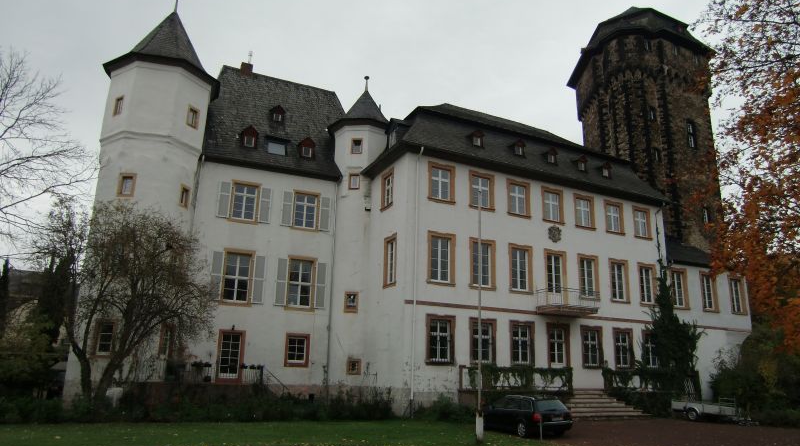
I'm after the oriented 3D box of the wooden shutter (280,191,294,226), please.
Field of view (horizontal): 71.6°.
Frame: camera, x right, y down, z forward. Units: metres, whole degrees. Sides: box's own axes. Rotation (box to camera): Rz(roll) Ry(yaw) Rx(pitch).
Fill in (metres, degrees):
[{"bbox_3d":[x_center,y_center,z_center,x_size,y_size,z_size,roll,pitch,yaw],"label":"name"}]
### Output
[{"bbox_3d":[-6.985,-0.893,34.517,0.674,2.262,0.080,8,-16,-23],"label":"wooden shutter"}]

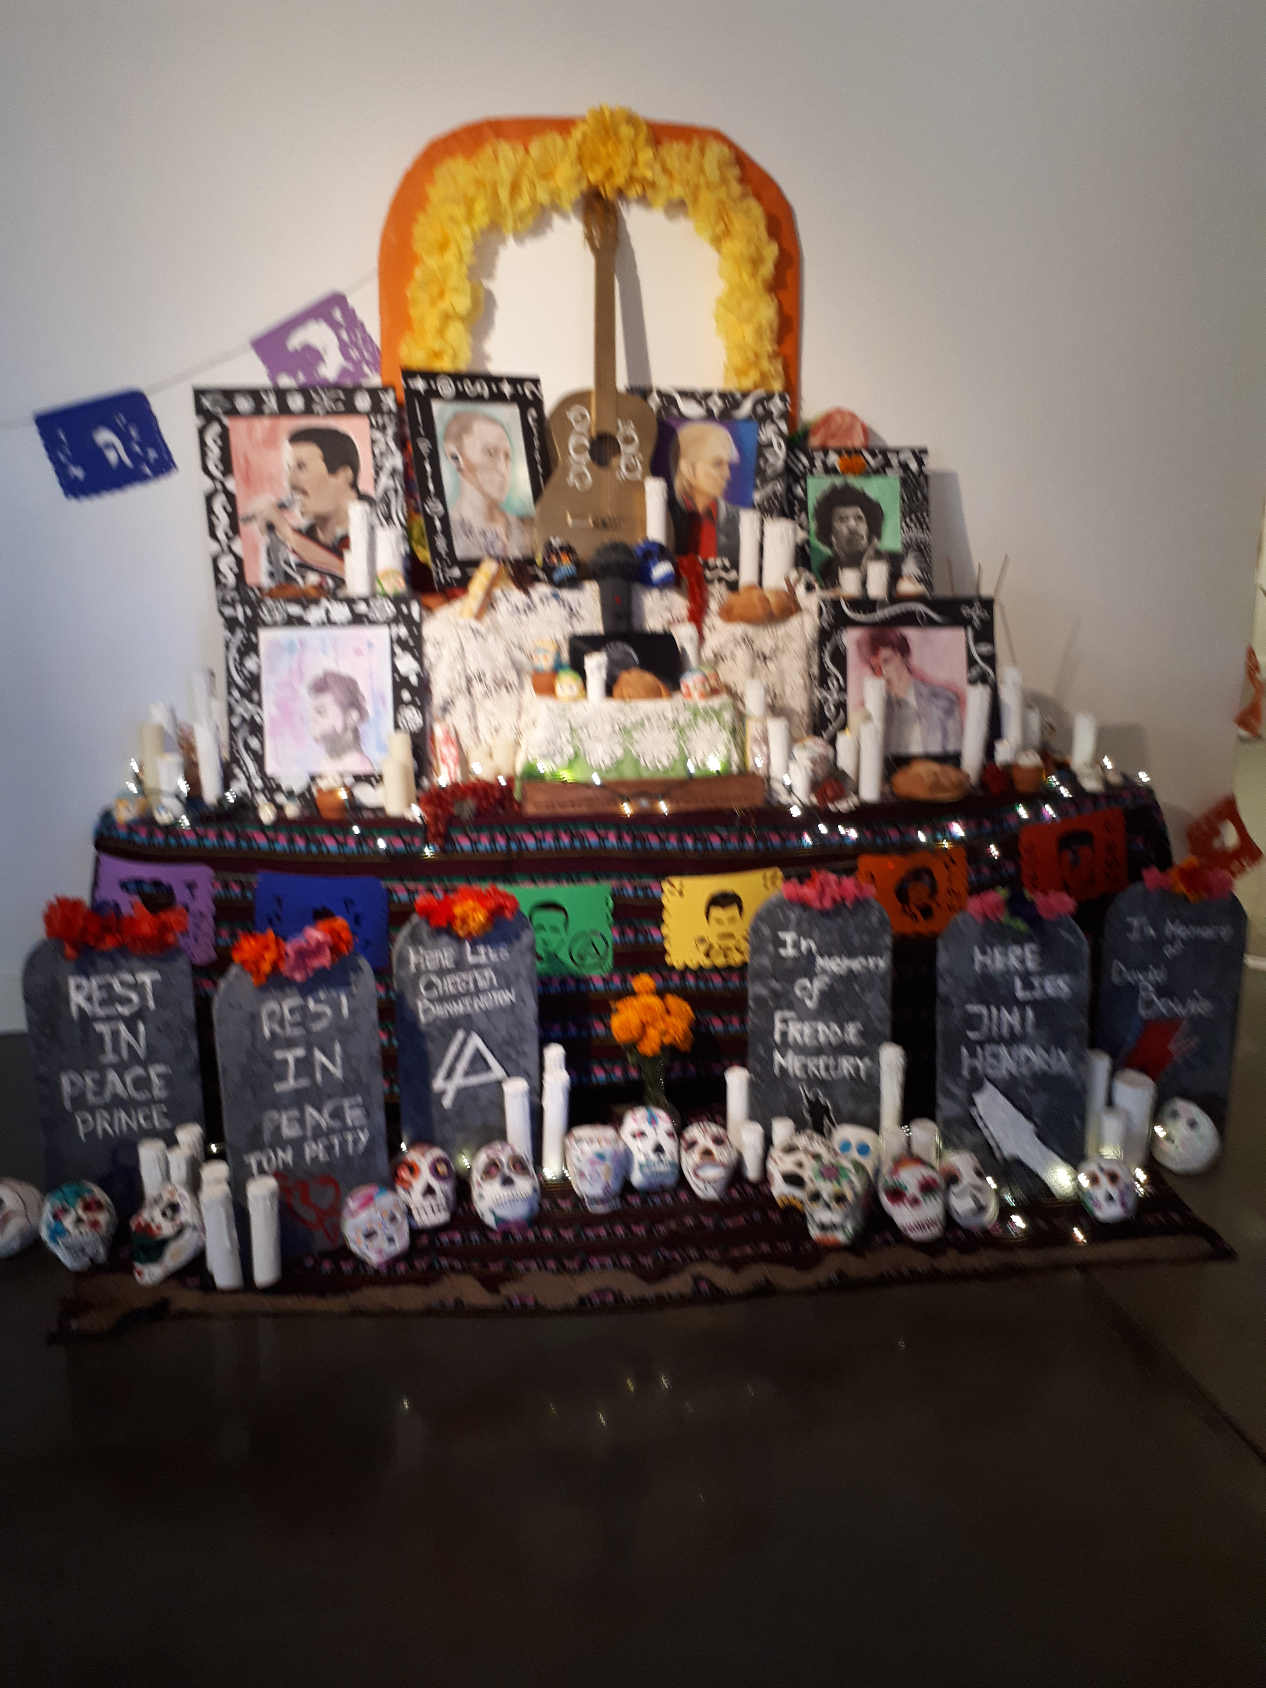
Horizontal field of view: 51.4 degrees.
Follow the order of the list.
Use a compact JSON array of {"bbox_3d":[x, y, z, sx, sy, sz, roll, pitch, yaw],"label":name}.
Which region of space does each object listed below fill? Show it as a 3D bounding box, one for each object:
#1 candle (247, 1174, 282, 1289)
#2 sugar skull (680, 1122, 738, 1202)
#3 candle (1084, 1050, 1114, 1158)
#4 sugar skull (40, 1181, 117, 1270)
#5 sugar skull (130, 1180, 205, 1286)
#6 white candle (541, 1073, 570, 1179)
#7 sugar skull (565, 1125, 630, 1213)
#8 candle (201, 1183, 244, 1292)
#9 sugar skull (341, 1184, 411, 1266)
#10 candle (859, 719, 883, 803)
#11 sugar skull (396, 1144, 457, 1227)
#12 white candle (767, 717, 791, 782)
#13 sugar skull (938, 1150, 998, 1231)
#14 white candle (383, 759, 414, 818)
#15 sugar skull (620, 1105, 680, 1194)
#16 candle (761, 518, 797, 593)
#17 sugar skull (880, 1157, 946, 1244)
[{"bbox_3d":[-0.702,0.736,2.509,0.050,0.217,0.050,-2,15,-6],"label":"candle"},{"bbox_3d":[0.170,0.668,2.824,0.123,0.168,0.120,1,5,8],"label":"sugar skull"},{"bbox_3d":[1.000,0.568,2.837,0.053,0.255,0.053,-2,12,-6],"label":"candle"},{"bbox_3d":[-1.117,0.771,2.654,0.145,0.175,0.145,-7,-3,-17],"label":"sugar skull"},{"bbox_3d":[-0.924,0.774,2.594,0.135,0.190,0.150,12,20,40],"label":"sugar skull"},{"bbox_3d":[-0.172,0.620,2.900,0.053,0.232,0.053,-2,15,-6],"label":"white candle"},{"bbox_3d":[-0.069,0.629,2.543,0.125,0.155,0.135,-2,4,-2],"label":"sugar skull"},{"bbox_3d":[-0.725,0.693,2.322,0.048,0.186,0.048,-2,16,-2],"label":"candle"},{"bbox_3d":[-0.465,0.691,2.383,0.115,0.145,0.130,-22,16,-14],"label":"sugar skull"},{"bbox_3d":[0.561,-0.195,3.127,0.050,0.190,0.050,-2,12,-6],"label":"candle"},{"bbox_3d":[-0.423,0.697,2.680,0.125,0.155,0.135,-4,-3,-12],"label":"sugar skull"},{"bbox_3d":[0.371,-0.231,3.350,0.050,0.172,0.050,-2,12,-6],"label":"white candle"},{"bbox_3d":[0.625,0.643,2.448,0.108,0.145,0.130,-9,-1,9],"label":"sugar skull"},{"bbox_3d":[-0.550,-0.133,3.093,0.058,0.122,0.058,-2,12,-6],"label":"white candle"},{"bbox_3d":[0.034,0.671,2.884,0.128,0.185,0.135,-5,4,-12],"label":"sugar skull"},{"bbox_3d":[0.385,-0.765,3.506,0.085,0.205,0.085,-3,16,-5],"label":"candle"},{"bbox_3d":[0.511,0.652,2.408,0.115,0.155,0.135,-5,-1,9],"label":"sugar skull"}]

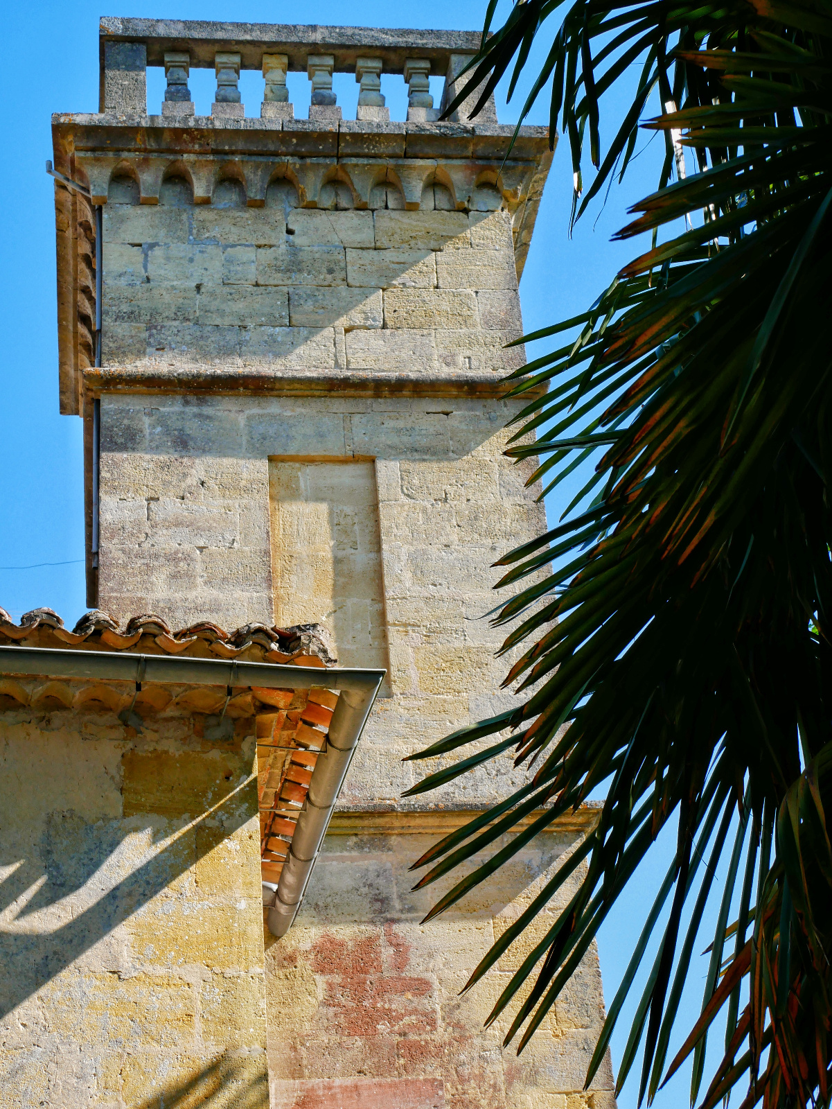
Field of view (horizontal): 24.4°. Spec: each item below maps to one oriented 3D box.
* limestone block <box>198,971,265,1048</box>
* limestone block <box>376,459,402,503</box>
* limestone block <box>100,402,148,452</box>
[{"bbox_3d":[-0.731,1.812,7.434,0.246,0.285,0.320,4,-31,-14],"label":"limestone block"},{"bbox_3d":[-0.182,-0.397,11.983,0.149,0.306,0.240,0,-31,-8],"label":"limestone block"},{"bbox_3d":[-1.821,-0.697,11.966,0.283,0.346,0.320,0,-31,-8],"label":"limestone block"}]

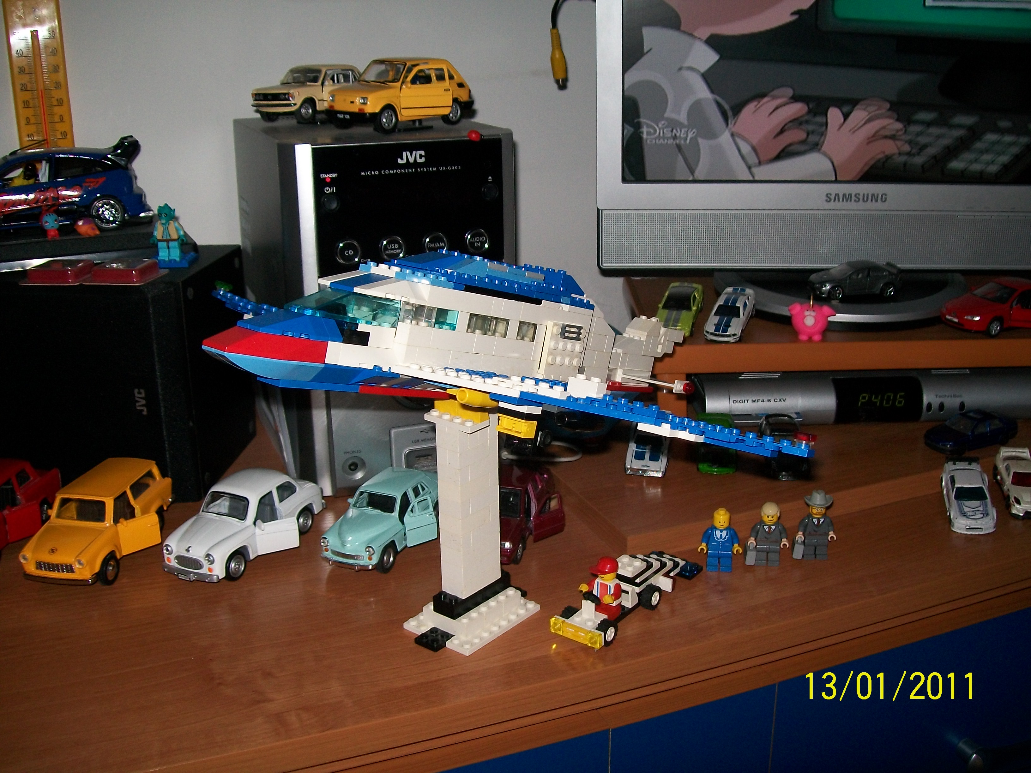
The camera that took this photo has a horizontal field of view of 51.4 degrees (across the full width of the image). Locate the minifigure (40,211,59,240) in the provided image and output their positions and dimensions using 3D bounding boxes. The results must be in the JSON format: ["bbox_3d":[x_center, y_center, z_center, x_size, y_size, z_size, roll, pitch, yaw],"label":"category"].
[{"bbox_3d":[-0.366,-0.127,0.841,0.014,0.022,0.013,-10,19,-28],"label":"minifigure"}]

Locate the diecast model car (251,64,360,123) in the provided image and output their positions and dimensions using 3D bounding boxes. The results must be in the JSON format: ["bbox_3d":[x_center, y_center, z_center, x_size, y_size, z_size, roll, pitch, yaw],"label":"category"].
[{"bbox_3d":[-0.152,-0.236,0.859,0.046,0.041,0.117,10,21,30],"label":"diecast model car"}]

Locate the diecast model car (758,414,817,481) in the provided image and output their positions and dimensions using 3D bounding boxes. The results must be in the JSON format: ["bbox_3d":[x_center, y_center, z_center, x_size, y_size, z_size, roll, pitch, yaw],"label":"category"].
[{"bbox_3d":[0.207,0.046,0.816,0.032,0.024,0.074,2,17,9],"label":"diecast model car"}]

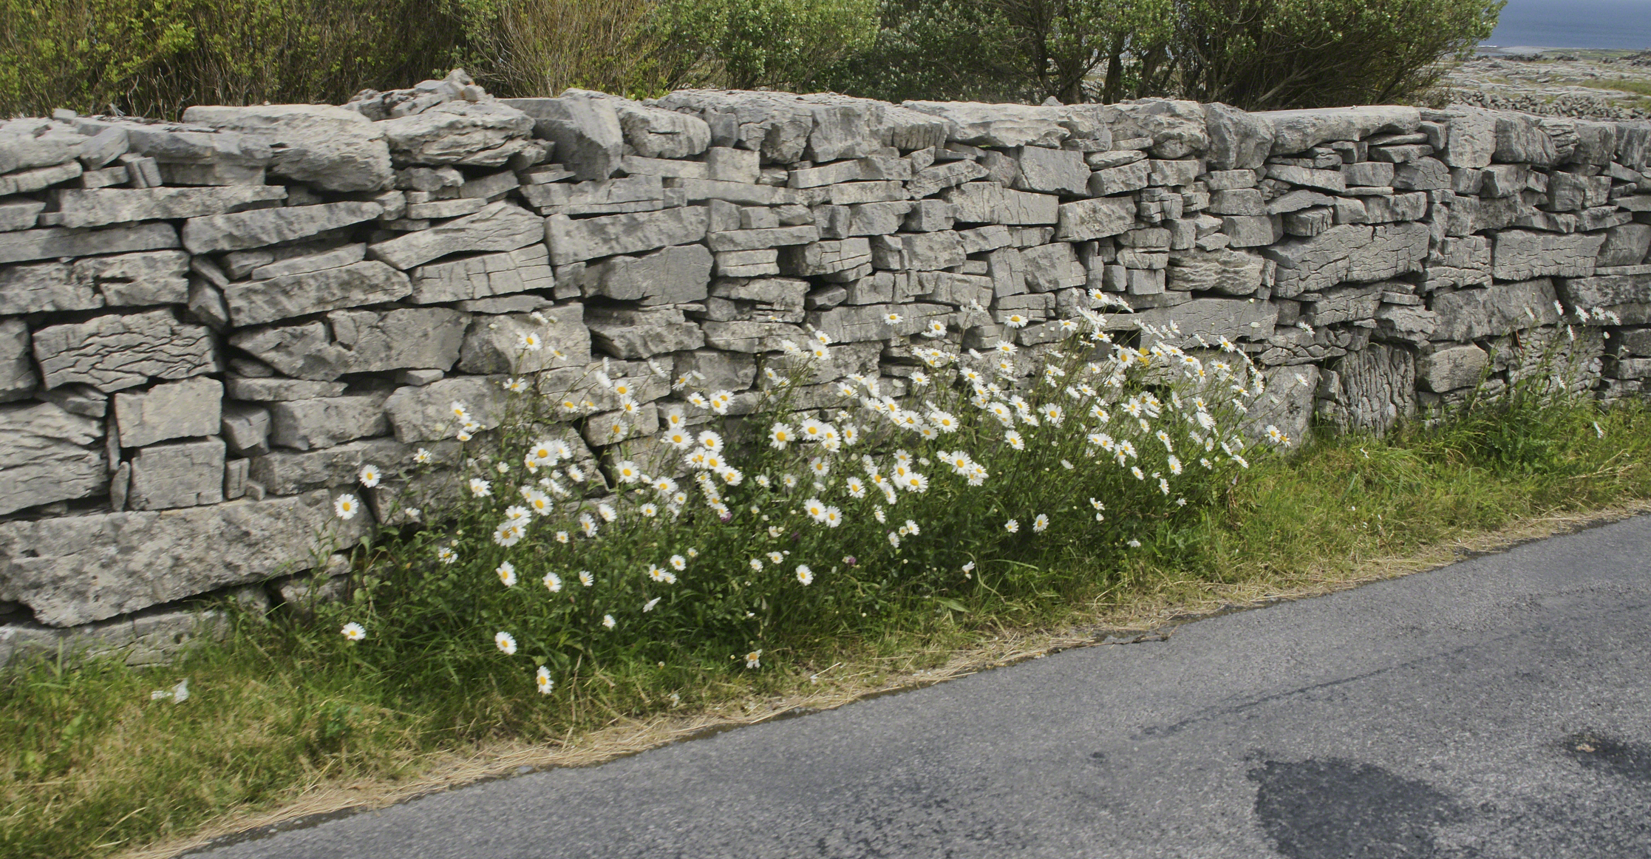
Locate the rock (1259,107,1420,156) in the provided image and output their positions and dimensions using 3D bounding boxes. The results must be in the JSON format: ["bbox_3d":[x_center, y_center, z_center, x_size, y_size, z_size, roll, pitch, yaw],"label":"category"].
[{"bbox_3d":[1.591,-0.984,5.868,0.800,0.125,0.300,-11,20,-37],"label":"rock"}]

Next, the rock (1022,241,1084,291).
[{"bbox_3d":[0.661,-0.538,5.714,0.263,0.148,0.220,-8,18,-35],"label":"rock"}]

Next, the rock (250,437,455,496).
[{"bbox_3d":[-1.230,0.057,4.490,0.532,0.117,0.270,-8,18,-35],"label":"rock"}]

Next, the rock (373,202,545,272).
[{"bbox_3d":[-0.939,-0.487,4.337,0.439,0.118,0.280,-17,23,-31],"label":"rock"}]

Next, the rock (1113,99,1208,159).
[{"bbox_3d":[0.921,-0.898,5.320,0.330,0.150,0.280,-9,19,-38],"label":"rock"}]

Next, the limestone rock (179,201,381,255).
[{"bbox_3d":[-1.272,-0.492,4.086,0.450,0.084,0.260,-14,21,-32],"label":"limestone rock"}]

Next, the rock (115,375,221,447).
[{"bbox_3d":[-1.557,-0.064,4.174,0.240,0.142,0.200,-8,18,-35],"label":"rock"}]

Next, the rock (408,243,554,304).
[{"bbox_3d":[-0.823,-0.371,4.002,0.340,0.105,0.250,-13,21,-37],"label":"rock"}]

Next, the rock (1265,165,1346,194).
[{"bbox_3d":[1.526,-0.847,5.931,0.403,0.067,0.200,0,14,-35],"label":"rock"}]

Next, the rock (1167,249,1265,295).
[{"bbox_3d":[1.251,-0.564,6.176,0.474,0.164,0.270,-8,18,-35],"label":"rock"}]

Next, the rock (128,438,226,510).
[{"bbox_3d":[-1.492,0.085,4.057,0.213,0.151,0.190,-7,18,-34],"label":"rock"}]

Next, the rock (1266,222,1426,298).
[{"bbox_3d":[1.661,-0.599,6.043,0.800,0.165,0.300,-13,21,-37],"label":"rock"}]

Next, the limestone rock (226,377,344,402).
[{"bbox_3d":[-1.170,-0.103,3.759,0.250,0.050,0.200,-7,17,-38],"label":"limestone rock"}]

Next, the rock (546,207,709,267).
[{"bbox_3d":[-0.593,-0.543,4.814,0.488,0.133,0.270,-8,18,-35],"label":"rock"}]

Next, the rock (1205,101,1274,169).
[{"bbox_3d":[1.182,-0.904,5.477,0.220,0.190,0.270,-9,19,-38],"label":"rock"}]

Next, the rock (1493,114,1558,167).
[{"bbox_3d":[2.459,-1.066,6.555,0.320,0.165,0.280,-9,19,-38],"label":"rock"}]

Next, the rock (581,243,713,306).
[{"bbox_3d":[-0.512,-0.417,4.655,0.366,0.149,0.270,-9,18,-33],"label":"rock"}]

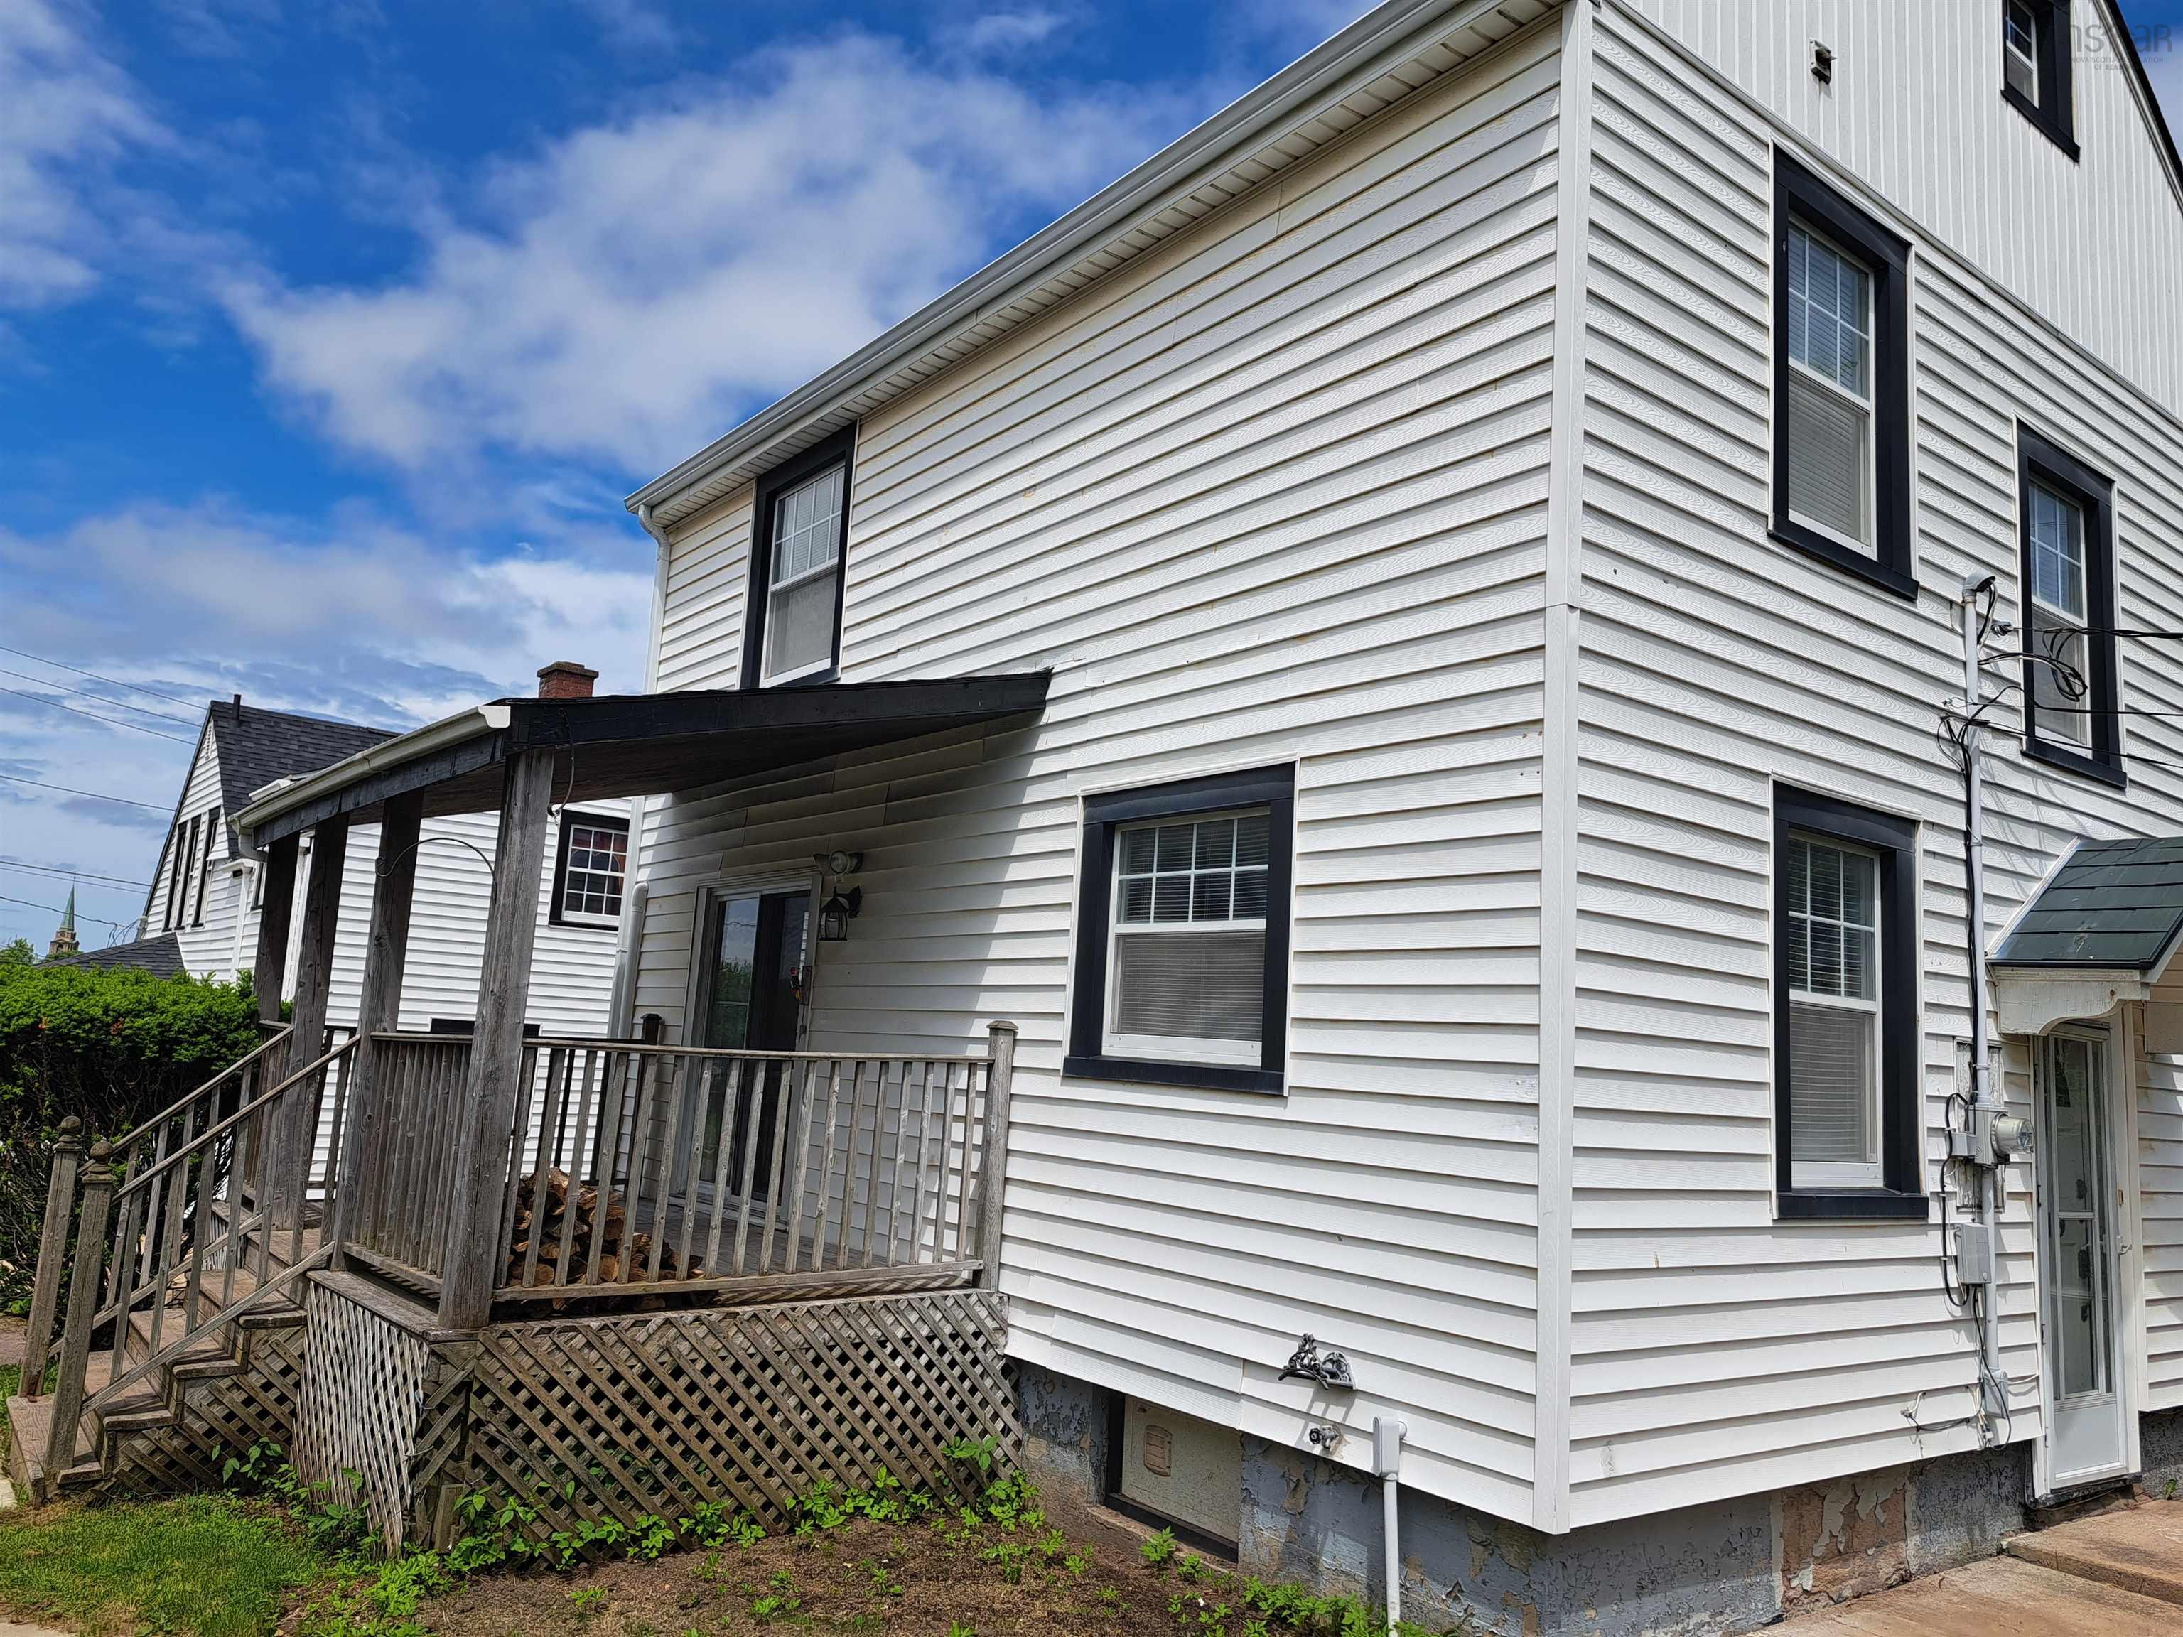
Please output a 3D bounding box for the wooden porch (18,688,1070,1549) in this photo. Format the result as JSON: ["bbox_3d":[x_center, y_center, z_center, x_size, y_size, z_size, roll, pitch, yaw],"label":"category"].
[{"bbox_3d":[-3.287,1.191,8.100,3.495,3.930,5.170,10,-11,-37],"label":"wooden porch"}]

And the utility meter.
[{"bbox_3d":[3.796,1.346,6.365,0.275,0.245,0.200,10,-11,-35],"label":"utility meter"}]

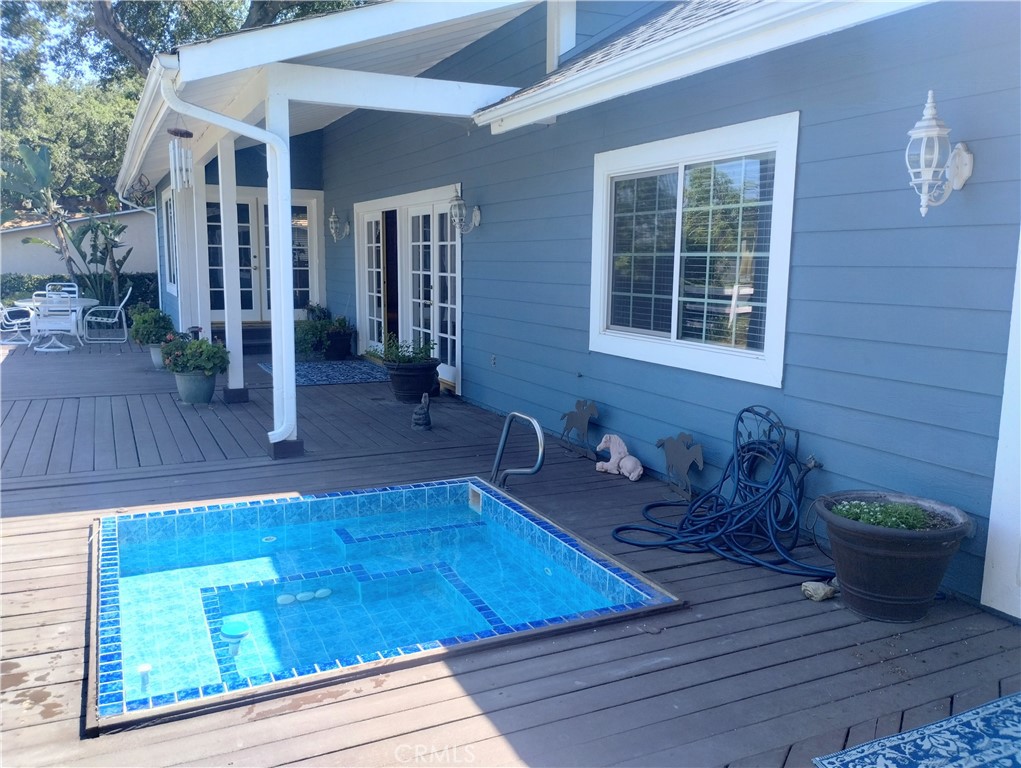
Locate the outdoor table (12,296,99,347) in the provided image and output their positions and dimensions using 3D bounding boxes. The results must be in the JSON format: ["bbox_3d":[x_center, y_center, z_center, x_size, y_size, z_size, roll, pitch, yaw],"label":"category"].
[{"bbox_3d":[-7.099,-0.959,12.898,1.310,0.680,1.310,-3,10,-25],"label":"outdoor table"}]

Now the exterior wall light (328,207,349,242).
[{"bbox_3d":[-2.562,-2.365,12.367,0.305,0.505,0.175,-3,9,-26],"label":"exterior wall light"}]

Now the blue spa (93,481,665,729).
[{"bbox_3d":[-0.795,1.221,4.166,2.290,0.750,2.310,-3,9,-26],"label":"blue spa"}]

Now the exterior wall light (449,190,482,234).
[{"bbox_3d":[-0.453,-1.712,8.127,0.310,0.490,0.180,-3,9,-26],"label":"exterior wall light"}]

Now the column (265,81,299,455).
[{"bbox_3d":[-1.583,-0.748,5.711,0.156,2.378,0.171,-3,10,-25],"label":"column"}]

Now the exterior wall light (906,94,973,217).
[{"bbox_3d":[1.830,-0.976,3.532,0.325,0.520,0.190,-3,9,-26],"label":"exterior wall light"}]

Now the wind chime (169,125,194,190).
[{"bbox_3d":[-2.276,-1.560,5.720,0.180,0.440,0.180,-3,9,-26],"label":"wind chime"}]

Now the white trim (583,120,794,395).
[{"bbox_3d":[1.039,-0.829,5.274,0.050,1.448,2.014,-3,10,-25],"label":"white trim"}]

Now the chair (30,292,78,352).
[{"bbox_3d":[-6.811,-0.951,12.315,0.630,0.849,0.700,-3,10,-24],"label":"chair"}]

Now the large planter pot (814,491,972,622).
[{"bbox_3d":[1.666,0.773,3.634,0.625,0.430,0.625,1,8,0],"label":"large planter pot"}]

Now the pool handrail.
[{"bbox_3d":[0.039,0.445,5.308,0.060,0.550,0.750,-3,9,-26],"label":"pool handrail"}]

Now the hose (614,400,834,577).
[{"bbox_3d":[1.090,0.494,4.155,0.903,0.632,1.174,-3,10,-25],"label":"hose"}]

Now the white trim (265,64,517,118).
[{"bbox_3d":[-0.772,-2.056,5.883,1.897,0.246,0.110,-3,10,-25],"label":"white trim"}]

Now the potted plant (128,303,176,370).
[{"bbox_3d":[-4.831,-0.630,11.051,0.620,0.880,0.620,-3,9,-26],"label":"potted plant"}]

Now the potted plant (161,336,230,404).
[{"bbox_3d":[-3.032,-0.144,7.932,0.630,0.626,0.630,-3,10,-25],"label":"potted plant"}]

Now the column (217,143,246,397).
[{"bbox_3d":[-2.643,-1.095,7.795,0.151,2.358,0.140,-3,10,-25],"label":"column"}]

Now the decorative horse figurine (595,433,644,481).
[{"bbox_3d":[0.767,0.510,5.850,0.190,0.285,0.390,-6,10,-38],"label":"decorative horse figurine"}]

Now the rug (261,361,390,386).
[{"bbox_3d":[-2.220,-0.155,10.086,1.345,0.012,2.017,-3,10,-25],"label":"rug"}]

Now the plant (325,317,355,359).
[{"bbox_3d":[-2.336,-0.621,11.236,0.410,0.578,0.410,-3,10,-25],"label":"plant"}]

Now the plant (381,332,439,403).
[{"bbox_3d":[-0.977,-0.162,8.099,0.570,0.667,0.570,1,9,0],"label":"plant"}]

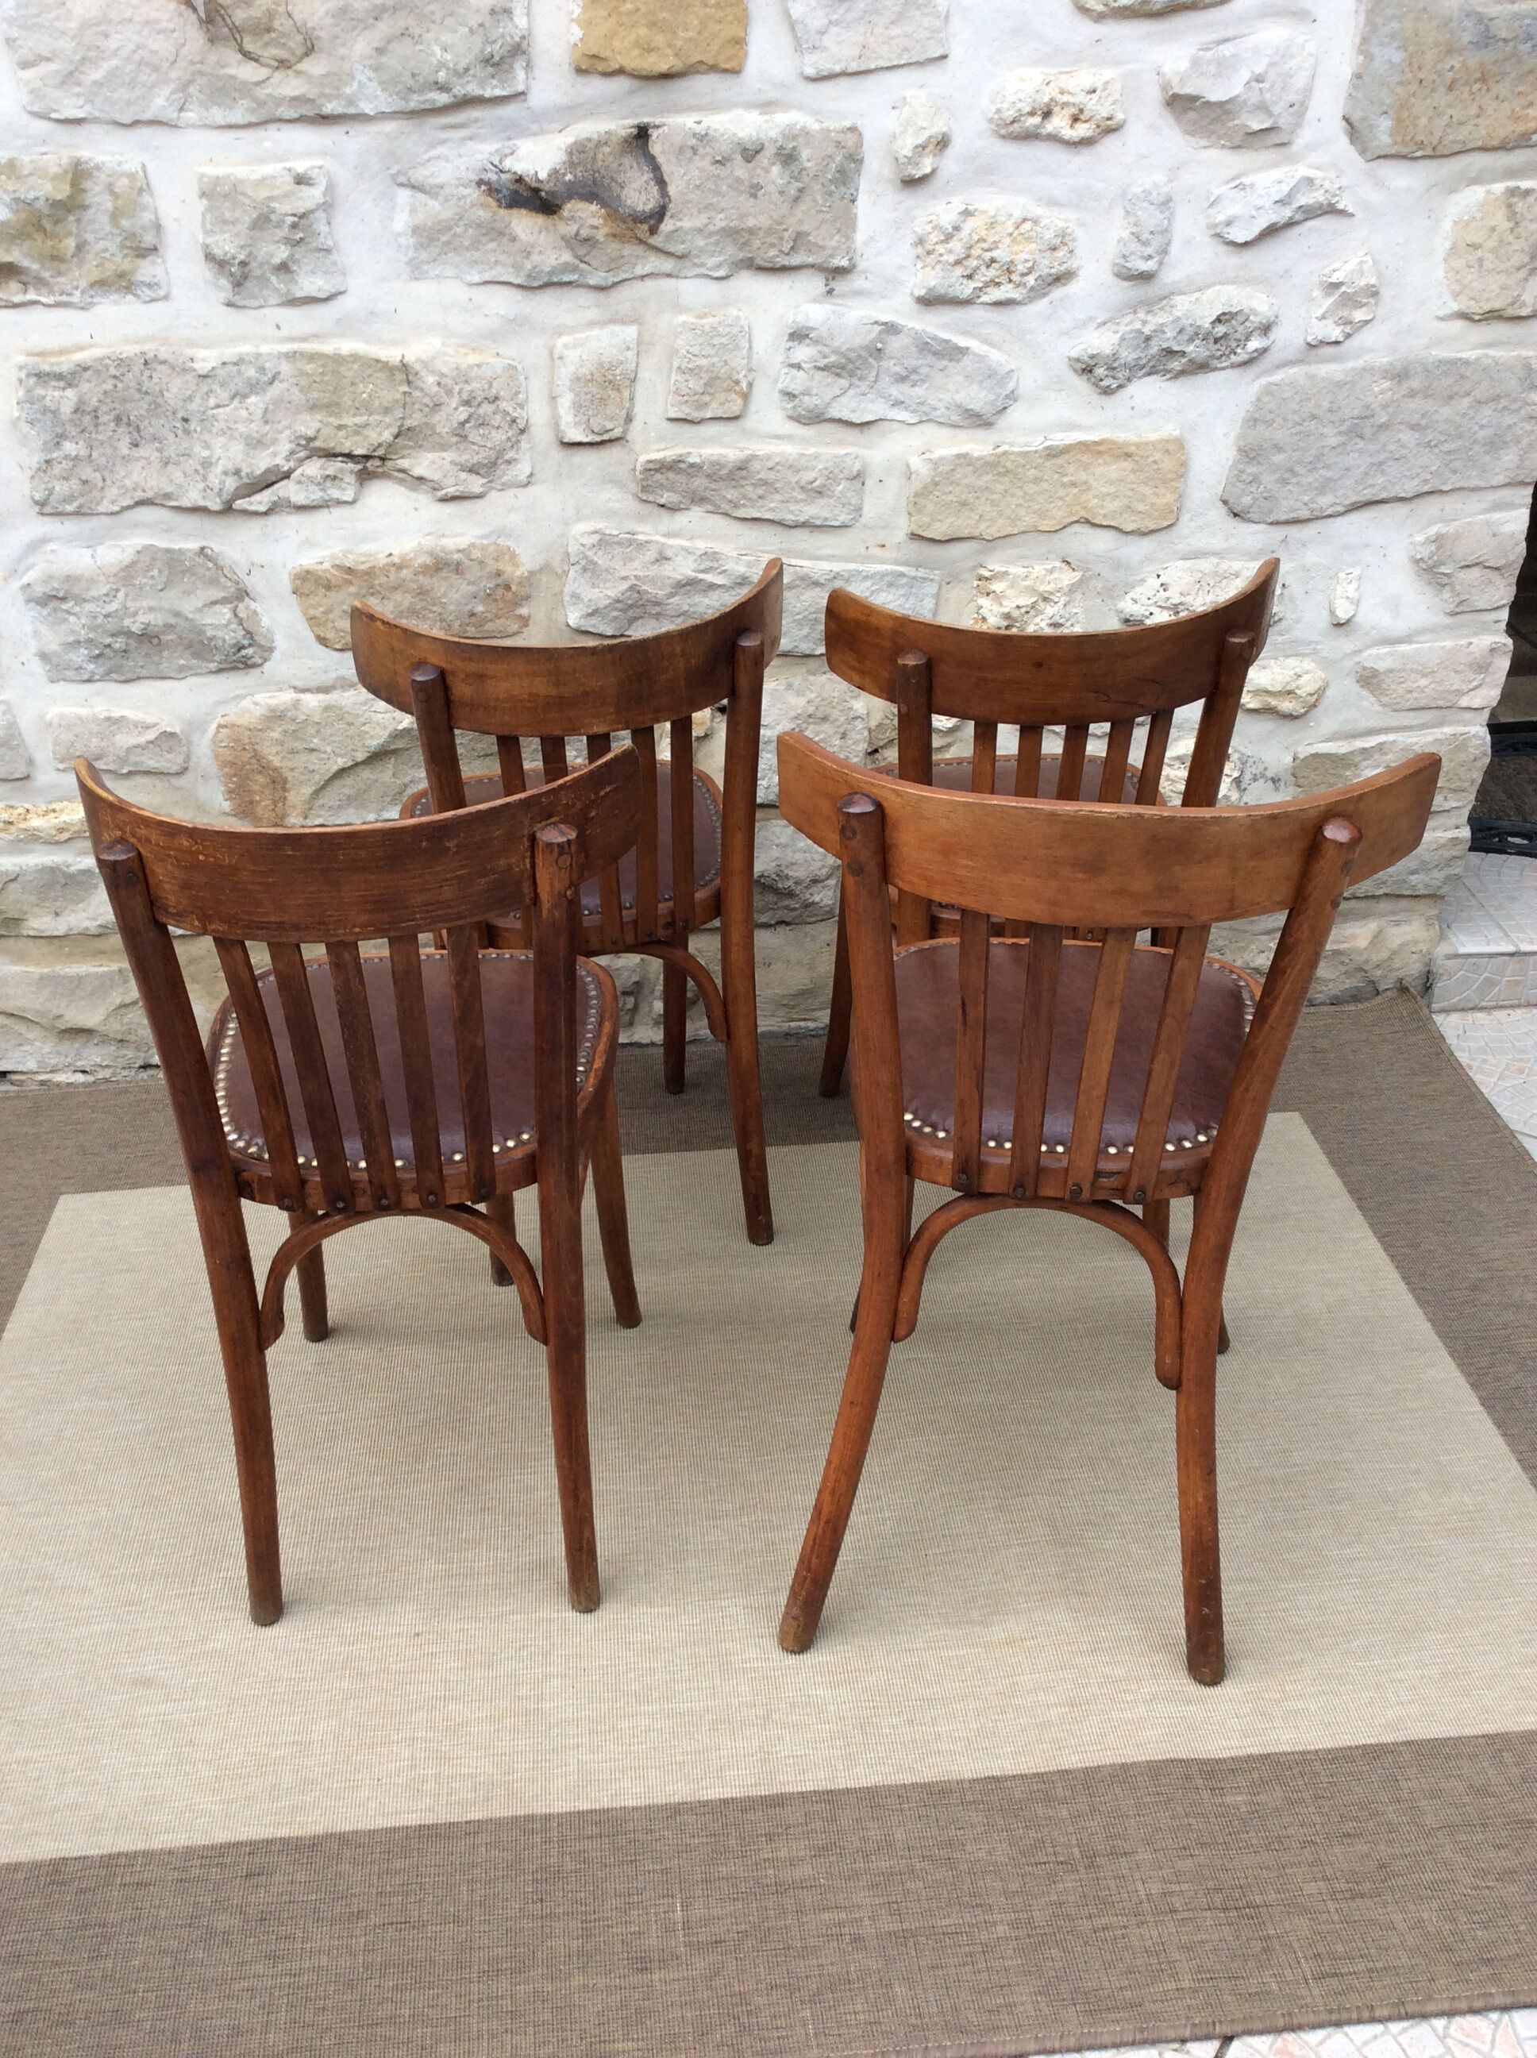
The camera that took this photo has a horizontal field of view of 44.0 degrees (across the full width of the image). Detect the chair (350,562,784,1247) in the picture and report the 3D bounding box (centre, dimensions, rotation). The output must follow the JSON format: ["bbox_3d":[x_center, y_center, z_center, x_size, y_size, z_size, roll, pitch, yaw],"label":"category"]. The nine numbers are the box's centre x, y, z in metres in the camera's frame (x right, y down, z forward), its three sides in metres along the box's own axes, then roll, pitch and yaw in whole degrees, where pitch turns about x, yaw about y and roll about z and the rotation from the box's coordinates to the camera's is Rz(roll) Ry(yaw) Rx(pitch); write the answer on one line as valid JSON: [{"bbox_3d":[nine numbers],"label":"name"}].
[{"bbox_3d":[-0.240,-0.179,2.350,0.475,0.815,0.500,-9,29,-15],"label":"chair"}]

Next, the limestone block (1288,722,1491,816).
[{"bbox_3d":[0.858,-0.370,2.655,0.286,0.136,0.100,-4,29,-5],"label":"limestone block"}]

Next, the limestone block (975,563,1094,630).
[{"bbox_3d":[0.339,-0.563,2.475,0.155,0.104,0.080,-4,29,-5],"label":"limestone block"}]

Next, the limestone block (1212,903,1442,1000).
[{"bbox_3d":[0.831,-0.144,2.918,0.375,0.170,0.110,-4,28,-5],"label":"limestone block"}]

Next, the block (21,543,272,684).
[{"bbox_3d":[-0.770,-0.529,2.373,0.300,0.176,0.110,-4,29,-5],"label":"block"}]

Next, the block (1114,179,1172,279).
[{"bbox_3d":[0.443,-0.954,2.263,0.072,0.113,0.060,-4,29,-5],"label":"block"}]

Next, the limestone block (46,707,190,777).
[{"bbox_3d":[-0.865,-0.396,2.545,0.185,0.095,0.066,-4,28,-5],"label":"limestone block"}]

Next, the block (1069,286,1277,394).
[{"bbox_3d":[0.513,-0.904,2.473,0.276,0.131,0.092,-4,28,-5],"label":"block"}]

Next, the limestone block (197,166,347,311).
[{"bbox_3d":[-0.614,-0.984,2.353,0.164,0.161,0.099,-3,27,-5],"label":"limestone block"}]

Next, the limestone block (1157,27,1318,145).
[{"bbox_3d":[0.574,-1.182,2.384,0.197,0.125,0.099,-3,27,-5],"label":"limestone block"}]

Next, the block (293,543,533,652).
[{"bbox_3d":[-0.449,-0.552,2.395,0.296,0.148,0.100,-4,29,-5],"label":"block"}]

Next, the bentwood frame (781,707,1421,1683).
[{"bbox_3d":[0.269,0.096,1.693,0.475,0.820,0.517,5,29,10],"label":"bentwood frame"}]

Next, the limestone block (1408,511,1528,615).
[{"bbox_3d":[0.971,-0.669,2.696,0.174,0.140,0.119,-3,27,-5],"label":"limestone block"}]

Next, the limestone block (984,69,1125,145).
[{"bbox_3d":[0.344,-1.127,2.318,0.169,0.082,0.060,-4,28,-5],"label":"limestone block"}]

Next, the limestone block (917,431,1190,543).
[{"bbox_3d":[0.372,-0.742,2.583,0.378,0.131,0.099,-3,27,-5],"label":"limestone block"}]

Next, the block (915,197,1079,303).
[{"bbox_3d":[0.277,-0.985,2.398,0.210,0.123,0.086,-4,28,-5],"label":"block"}]

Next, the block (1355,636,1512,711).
[{"bbox_3d":[0.933,-0.527,2.733,0.229,0.106,0.110,-4,28,-5],"label":"block"}]

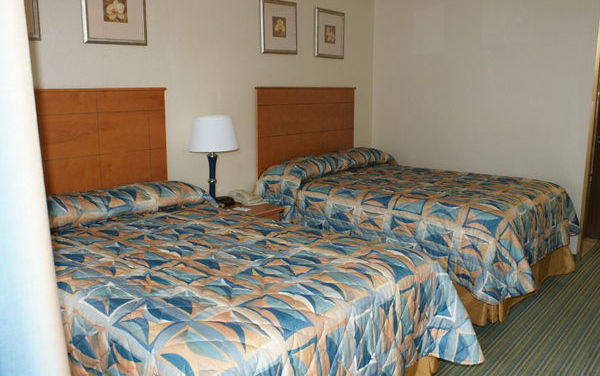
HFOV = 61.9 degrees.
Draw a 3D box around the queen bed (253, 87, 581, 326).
[{"bbox_3d":[0.904,-0.078,4.137,2.175,1.489,1.548,10,15,41],"label":"queen bed"}]

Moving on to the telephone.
[{"bbox_3d":[-0.422,0.075,4.051,0.212,0.095,0.219,-7,13,-32],"label":"telephone"}]

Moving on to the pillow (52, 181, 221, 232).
[{"bbox_3d":[-1.120,0.087,3.093,0.423,0.204,1.285,10,15,41],"label":"pillow"}]

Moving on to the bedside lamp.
[{"bbox_3d":[-0.622,-0.168,3.677,0.358,0.723,0.358,0,11,0],"label":"bedside lamp"}]

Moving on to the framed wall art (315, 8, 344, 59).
[{"bbox_3d":[0.308,-1.484,4.838,0.030,0.463,0.448,10,15,41],"label":"framed wall art"}]

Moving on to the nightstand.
[{"bbox_3d":[-0.526,0.449,3.860,0.496,0.569,0.628,10,15,41],"label":"nightstand"}]

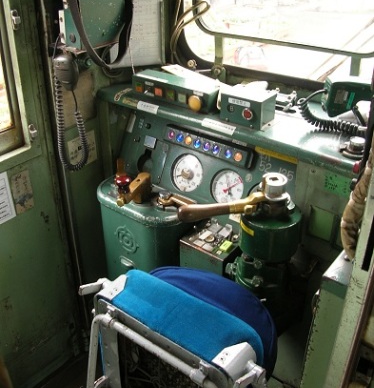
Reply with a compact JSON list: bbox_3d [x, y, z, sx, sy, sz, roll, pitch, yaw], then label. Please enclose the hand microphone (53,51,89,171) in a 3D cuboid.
[{"bbox_3d":[-0.317,-0.217,1.380,0.089,0.341,0.048,-2,30,-3],"label":"hand microphone"}]

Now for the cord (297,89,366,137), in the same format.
[{"bbox_3d":[0.366,-0.204,1.283,0.178,0.086,0.072,22,36,34],"label":"cord"}]

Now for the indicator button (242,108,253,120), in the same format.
[{"bbox_3d":[0.158,-0.206,1.311,0.033,0.033,0.013,22,36,34],"label":"indicator button"}]

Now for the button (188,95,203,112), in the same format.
[{"bbox_3d":[0.023,-0.251,1.402,0.045,0.045,0.029,22,36,34],"label":"button"}]

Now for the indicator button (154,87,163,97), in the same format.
[{"bbox_3d":[-0.083,-0.299,1.490,0.030,0.023,0.013,22,36,34],"label":"indicator button"}]

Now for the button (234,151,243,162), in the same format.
[{"bbox_3d":[0.136,-0.097,1.327,0.025,0.025,0.013,22,15,34],"label":"button"}]

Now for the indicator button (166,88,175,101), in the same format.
[{"bbox_3d":[-0.047,-0.285,1.464,0.031,0.025,0.013,22,36,34],"label":"indicator button"}]

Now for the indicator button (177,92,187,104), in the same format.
[{"bbox_3d":[-0.012,-0.272,1.439,0.030,0.025,0.013,22,36,34],"label":"indicator button"}]

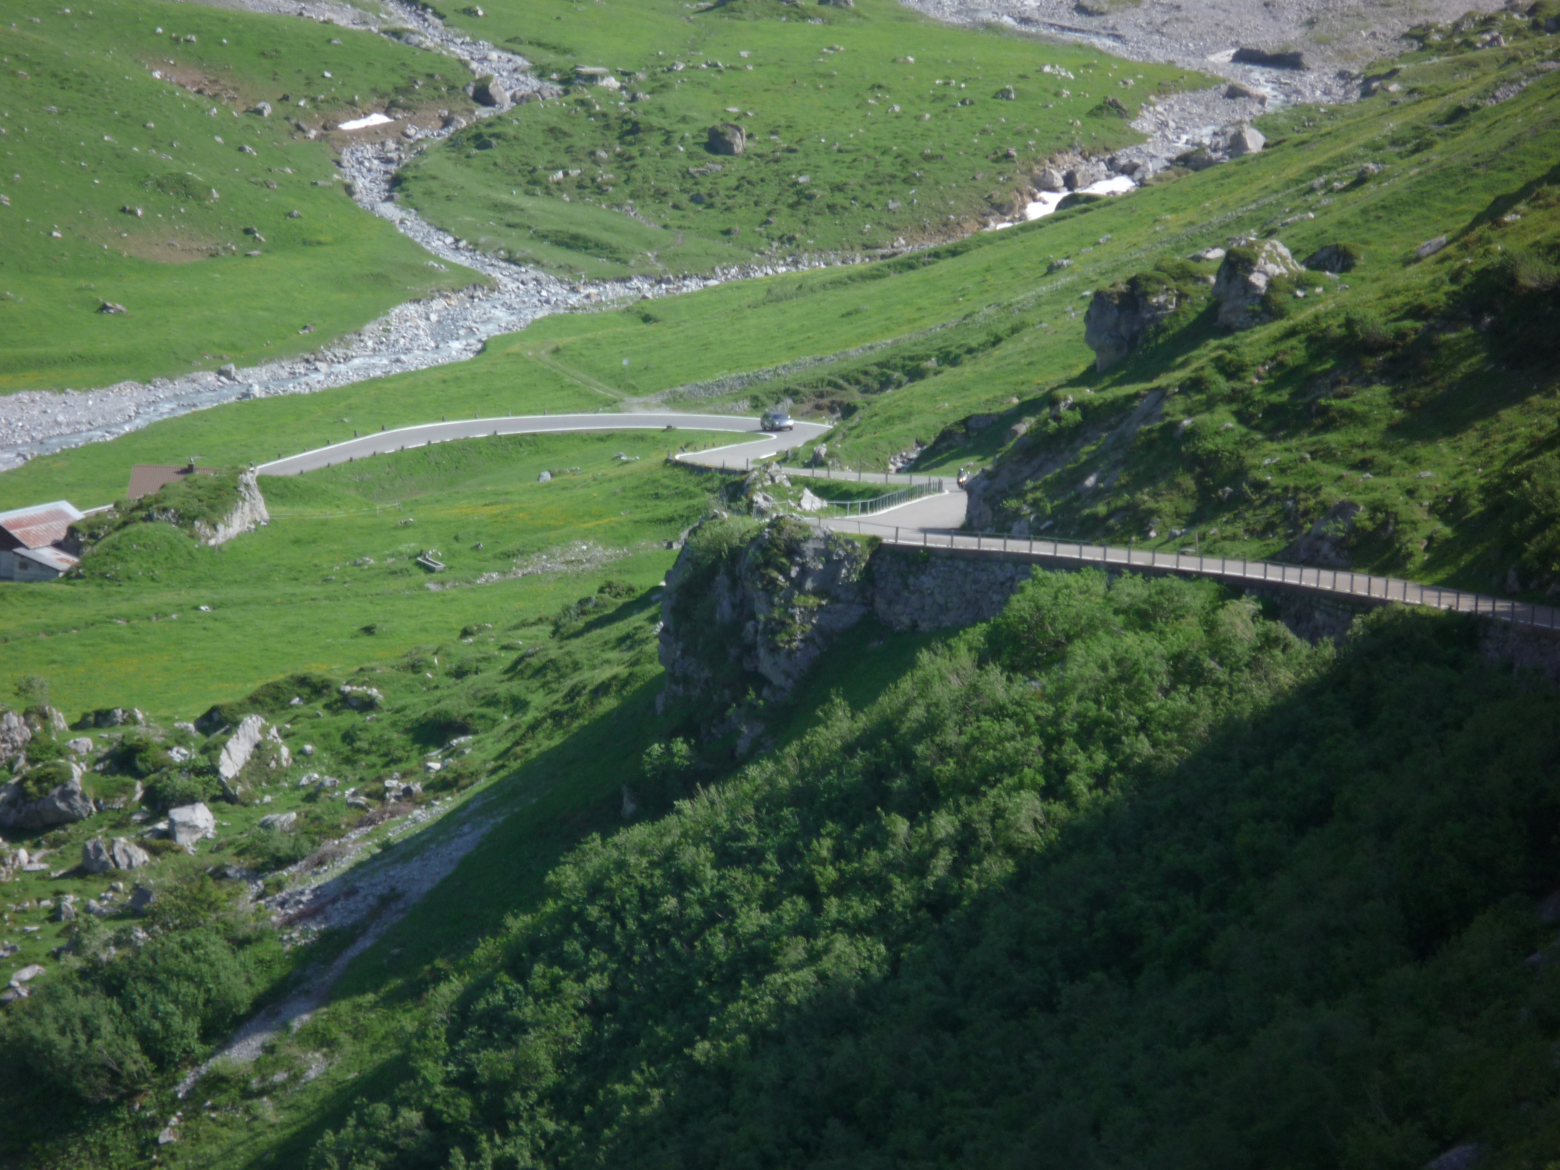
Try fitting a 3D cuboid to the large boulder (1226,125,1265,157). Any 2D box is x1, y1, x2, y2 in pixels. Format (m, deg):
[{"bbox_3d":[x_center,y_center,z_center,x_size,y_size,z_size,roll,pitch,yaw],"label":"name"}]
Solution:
[{"bbox_3d":[54.479,-51.916,790.000,4.510,3.450,4.000,4,9,4],"label":"large boulder"}]

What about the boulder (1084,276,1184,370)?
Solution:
[{"bbox_3d":[26.606,-19.691,508.000,7.440,6.550,6.300,4,9,3],"label":"boulder"}]

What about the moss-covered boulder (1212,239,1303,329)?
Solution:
[{"bbox_3d":[36.609,-23.067,518.000,6.930,6.350,6.200,4,9,4],"label":"moss-covered boulder"}]

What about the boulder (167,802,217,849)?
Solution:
[{"bbox_3d":[-39.713,16.231,457.000,3.340,2.830,3.000,3,9,-5],"label":"boulder"}]

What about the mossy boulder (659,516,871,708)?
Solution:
[{"bbox_3d":[-0.926,1.698,428.000,13.220,10.990,10.500,3,9,0],"label":"mossy boulder"}]

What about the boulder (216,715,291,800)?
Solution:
[{"bbox_3d":[-36.373,11.914,467.000,5.080,5.390,4.300,3,9,-4],"label":"boulder"}]

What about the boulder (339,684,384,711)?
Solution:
[{"bbox_3d":[-29.850,8.038,482.000,3.100,1.620,2.400,3,9,-3],"label":"boulder"}]

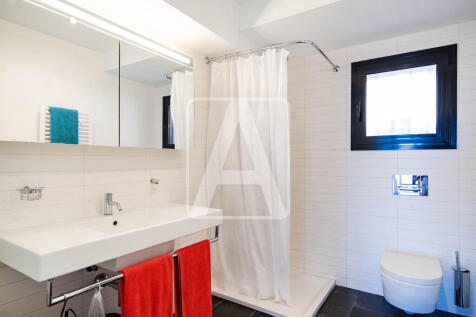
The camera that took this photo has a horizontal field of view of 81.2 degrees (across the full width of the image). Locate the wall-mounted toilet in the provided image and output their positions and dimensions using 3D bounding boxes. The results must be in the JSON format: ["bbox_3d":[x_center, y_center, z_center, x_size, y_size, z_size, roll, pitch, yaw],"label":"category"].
[{"bbox_3d":[1.266,0.932,2.030,0.370,0.335,0.555,0,-1,33],"label":"wall-mounted toilet"}]

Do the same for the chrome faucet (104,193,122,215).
[{"bbox_3d":[-0.686,0.259,1.538,0.147,0.122,0.045,0,-1,33],"label":"chrome faucet"}]

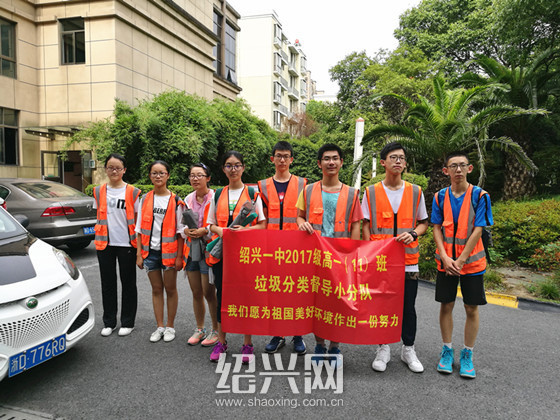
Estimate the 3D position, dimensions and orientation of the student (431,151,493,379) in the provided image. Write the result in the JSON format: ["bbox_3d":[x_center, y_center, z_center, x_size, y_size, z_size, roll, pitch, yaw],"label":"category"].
[{"bbox_3d":[1.417,0.397,3.384,0.480,1.704,0.360,2,4,21],"label":"student"}]

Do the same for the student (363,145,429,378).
[{"bbox_3d":[0.926,0.356,3.454,0.500,1.765,0.340,2,4,14],"label":"student"}]

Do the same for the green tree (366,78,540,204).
[{"bbox_3d":[3.545,-1.082,9.087,3.800,3.288,3.700,1,4,0],"label":"green tree"}]

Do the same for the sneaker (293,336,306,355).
[{"bbox_3d":[0.169,1.149,3.806,0.108,0.115,0.285,0,4,-7],"label":"sneaker"}]

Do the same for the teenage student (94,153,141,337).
[{"bbox_3d":[-1.511,0.317,4.100,0.430,1.675,0.290,0,4,-8],"label":"teenage student"}]

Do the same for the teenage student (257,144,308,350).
[{"bbox_3d":[0.038,0.310,3.750,0.470,1.795,0.330,1,4,0],"label":"teenage student"}]

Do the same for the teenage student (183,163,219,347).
[{"bbox_3d":[-0.685,0.387,3.909,0.400,1.608,0.360,1,4,12],"label":"teenage student"}]

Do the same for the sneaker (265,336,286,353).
[{"bbox_3d":[-0.039,1.146,3.813,0.100,0.115,0.275,2,4,25],"label":"sneaker"}]

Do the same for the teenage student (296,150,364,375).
[{"bbox_3d":[0.395,0.351,3.497,0.530,1.755,0.370,1,4,3],"label":"teenage student"}]

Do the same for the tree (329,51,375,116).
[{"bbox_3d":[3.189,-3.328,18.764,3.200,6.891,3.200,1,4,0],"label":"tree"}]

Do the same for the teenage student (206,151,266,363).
[{"bbox_3d":[-0.341,0.366,3.604,0.490,1.695,0.370,1,4,7],"label":"teenage student"}]

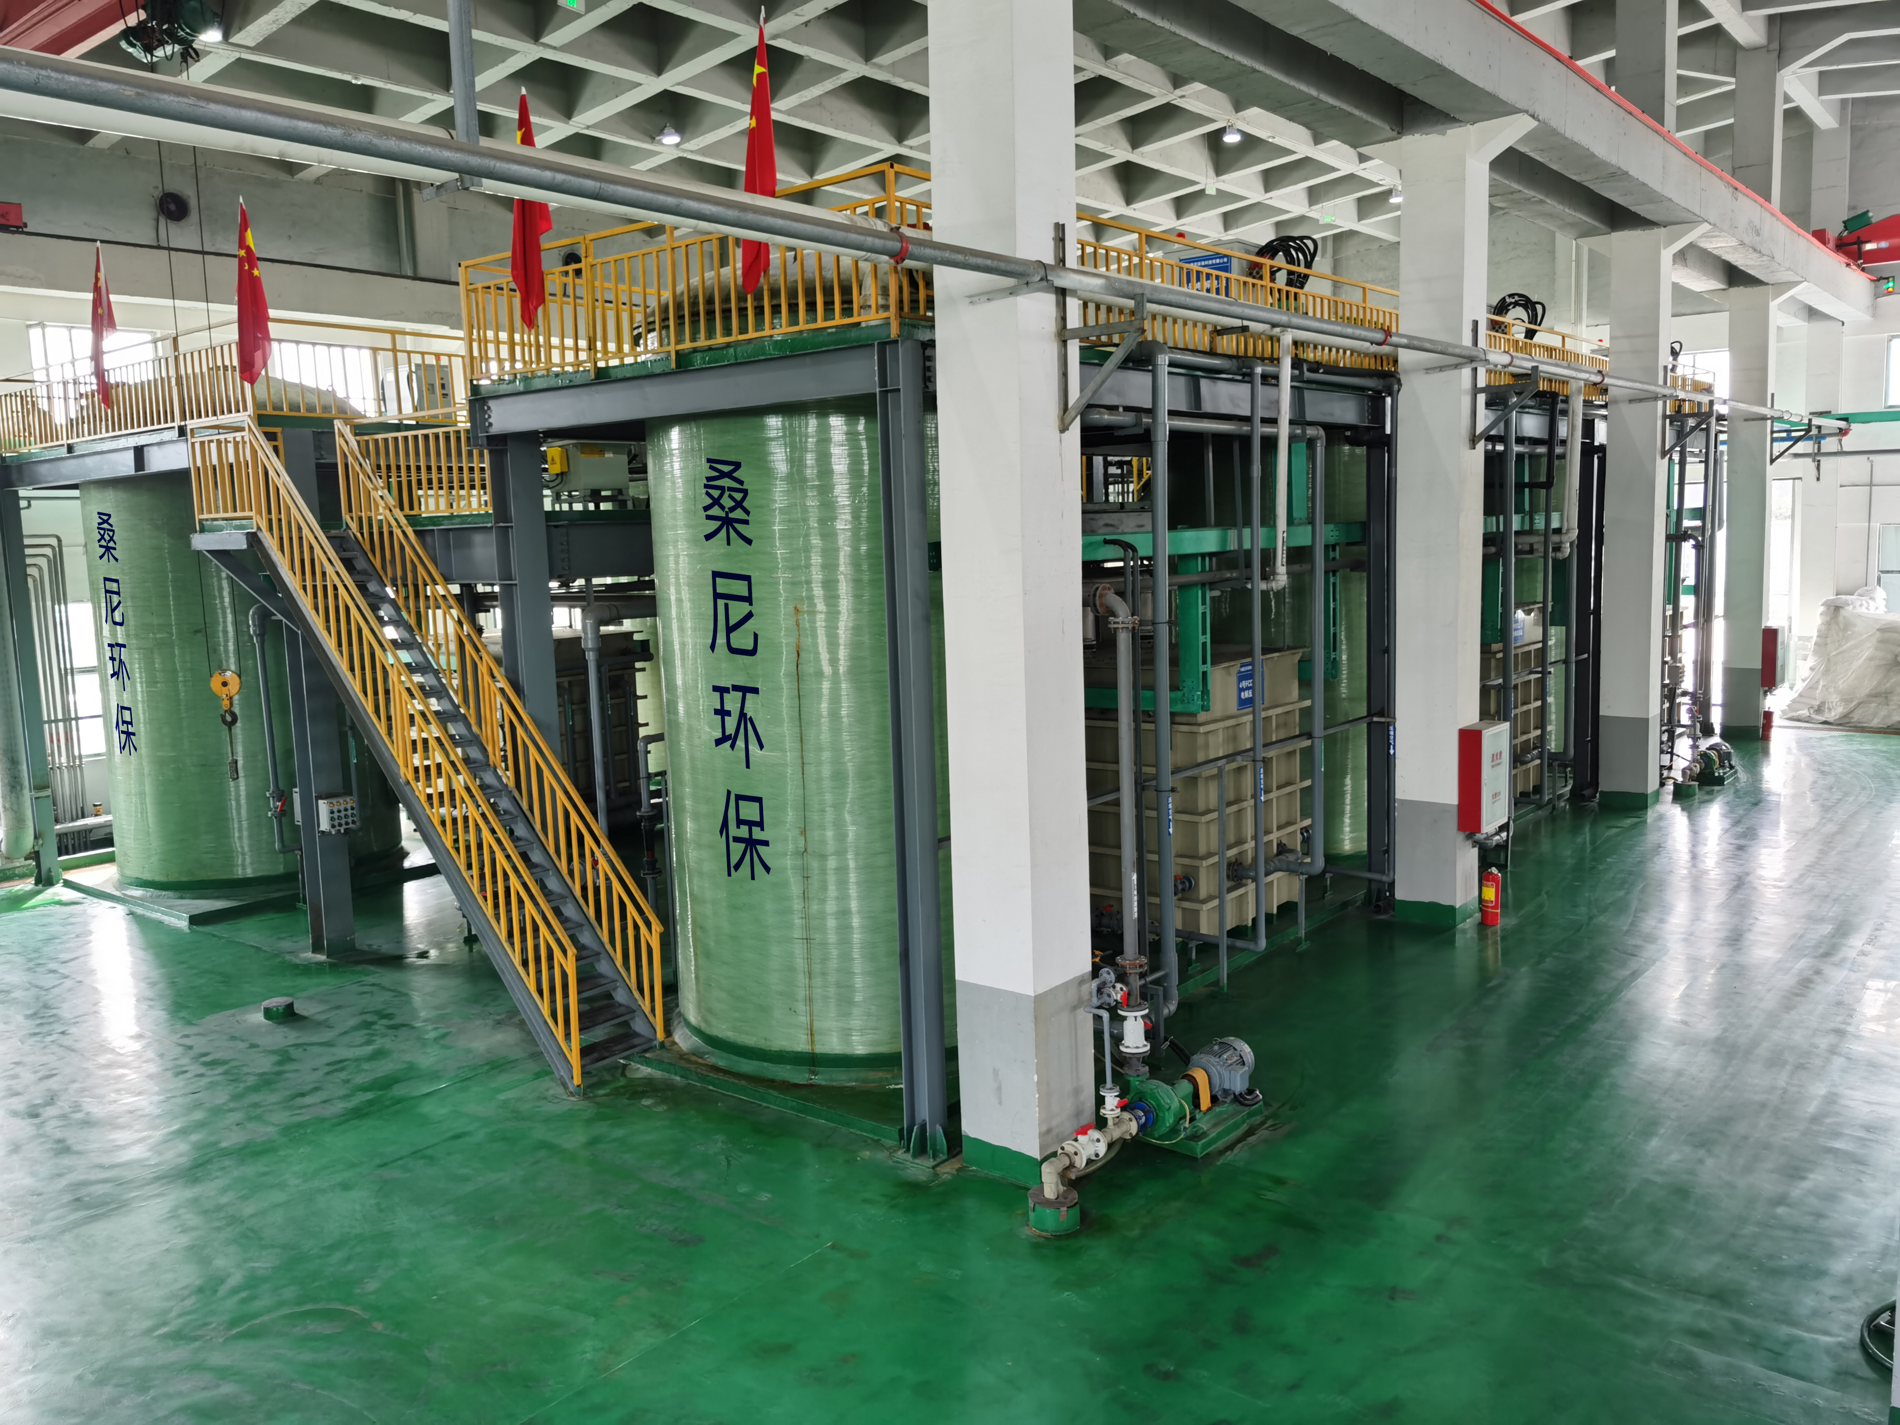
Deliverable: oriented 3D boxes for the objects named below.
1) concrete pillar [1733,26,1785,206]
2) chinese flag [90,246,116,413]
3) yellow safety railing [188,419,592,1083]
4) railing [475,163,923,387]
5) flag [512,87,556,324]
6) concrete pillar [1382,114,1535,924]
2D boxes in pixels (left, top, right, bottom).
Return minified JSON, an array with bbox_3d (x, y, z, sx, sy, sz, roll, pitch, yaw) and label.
[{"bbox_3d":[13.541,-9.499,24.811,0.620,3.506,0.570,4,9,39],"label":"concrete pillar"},{"bbox_3d":[-9.050,-4.117,15.835,0.230,1.725,0.150,4,9,39],"label":"chinese flag"},{"bbox_3d":[-4.830,0.058,12.262,5.279,5.142,0.100,4,9,39],"label":"yellow safety railing"},{"bbox_3d":[-1.952,-2.928,10.450,4.493,0.979,0.463,4,9,39],"label":"railing"},{"bbox_3d":[-3.106,-3.719,10.928,0.250,1.697,0.160,4,9,39],"label":"flag"},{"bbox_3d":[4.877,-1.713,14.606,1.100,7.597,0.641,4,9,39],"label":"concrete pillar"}]

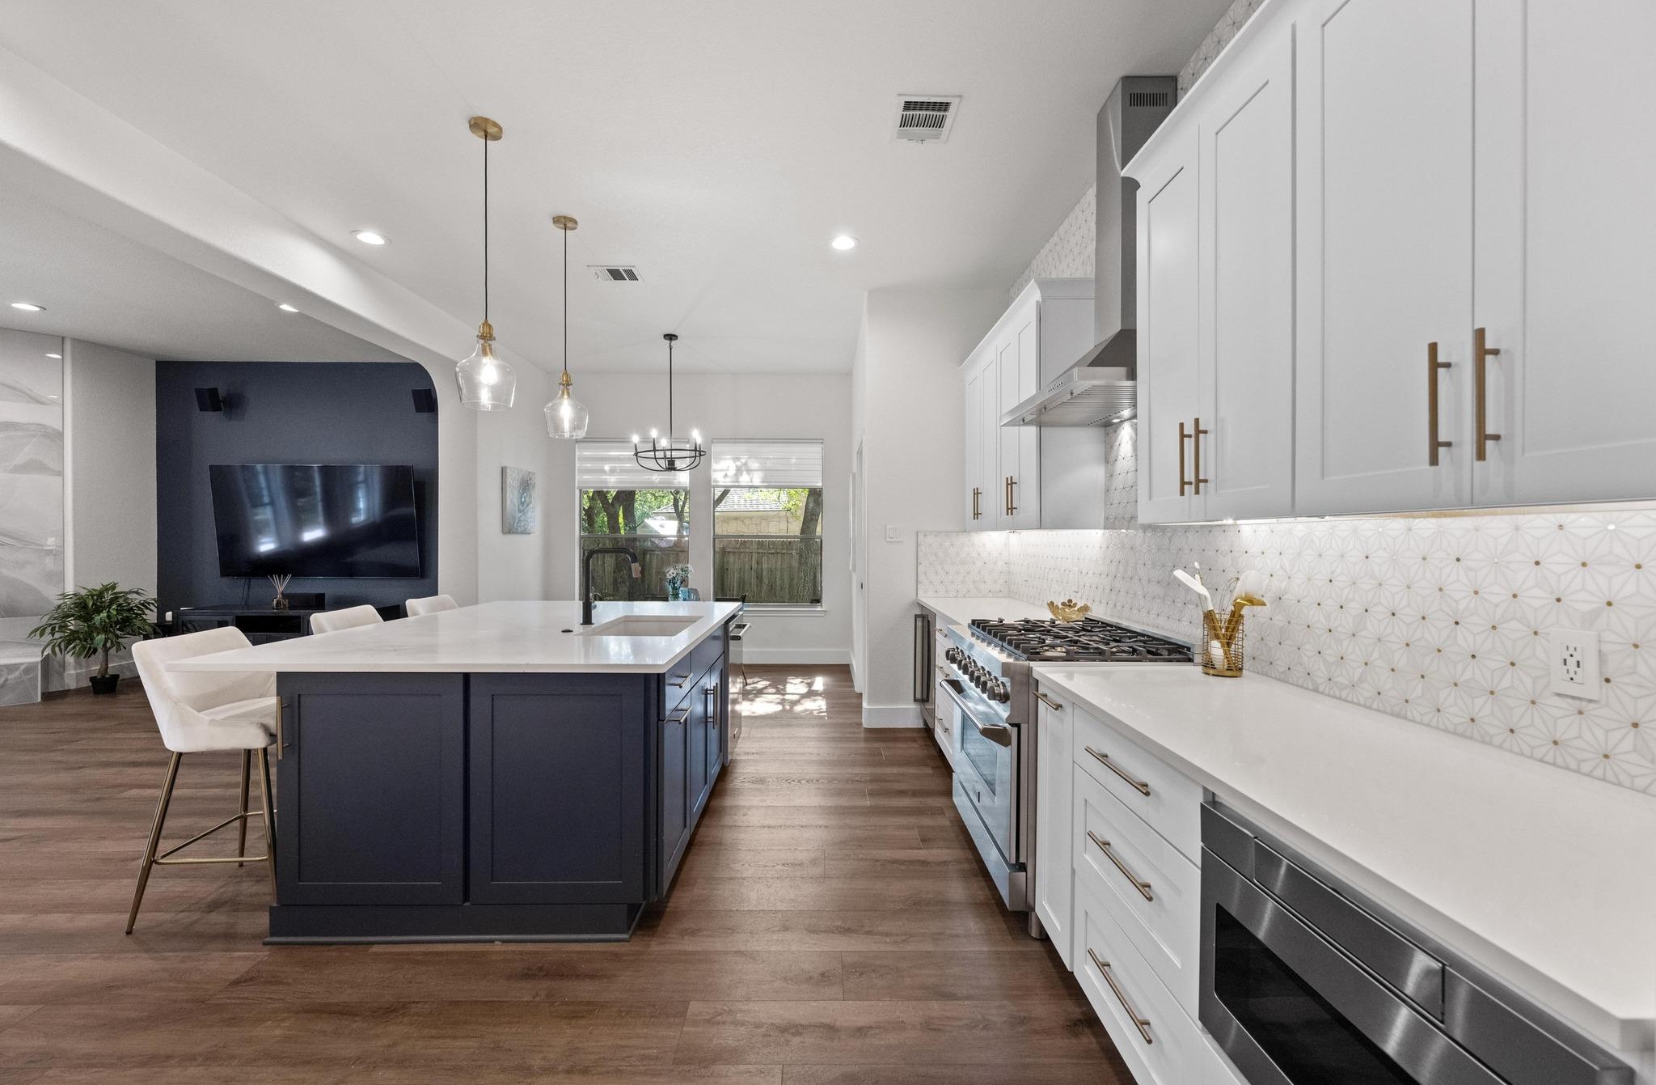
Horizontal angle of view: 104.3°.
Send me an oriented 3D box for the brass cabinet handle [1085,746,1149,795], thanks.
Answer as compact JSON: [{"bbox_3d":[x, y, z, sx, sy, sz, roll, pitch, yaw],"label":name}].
[{"bbox_3d":[0.672,0.522,1.488,0.035,0.013,0.305,0,0,-1],"label":"brass cabinet handle"}]

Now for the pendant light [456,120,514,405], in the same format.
[{"bbox_3d":[-1.466,-1.189,2.769,0.234,1.203,0.234,0,0,-1],"label":"pendant light"}]

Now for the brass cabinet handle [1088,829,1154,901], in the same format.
[{"bbox_3d":[0.685,0.745,1.499,0.036,0.013,0.305,0,0,-1],"label":"brass cabinet handle"}]

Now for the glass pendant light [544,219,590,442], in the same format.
[{"bbox_3d":[-1.453,-1.182,3.572,0.249,1.200,0.249,0,0,-1],"label":"glass pendant light"}]

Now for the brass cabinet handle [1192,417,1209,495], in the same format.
[{"bbox_3d":[0.995,-0.227,1.712,0.036,0.203,0.012,0,0,-1],"label":"brass cabinet handle"}]

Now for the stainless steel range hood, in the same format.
[{"bbox_3d":[1.073,-1.158,2.565,0.505,1.238,0.890,0,0,-1],"label":"stainless steel range hood"}]

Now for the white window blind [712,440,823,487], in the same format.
[{"bbox_3d":[-0.655,-0.859,6.993,1.192,0.520,0.070,0,0,-1],"label":"white window blind"}]

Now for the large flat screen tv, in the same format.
[{"bbox_3d":[-4.838,-0.196,6.080,1.885,1.075,0.060,0,6,-1],"label":"large flat screen tv"}]

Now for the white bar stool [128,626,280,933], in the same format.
[{"bbox_3d":[-2.099,0.818,2.395,0.520,0.980,0.480,0,0,-1],"label":"white bar stool"}]

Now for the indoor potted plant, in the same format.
[{"bbox_3d":[-6.426,0.830,5.669,0.790,0.970,0.750,0,0,-1],"label":"indoor potted plant"}]

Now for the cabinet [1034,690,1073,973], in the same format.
[{"bbox_3d":[0.984,0.830,1.956,0.602,0.751,0.275,0,0,-1],"label":"cabinet"}]

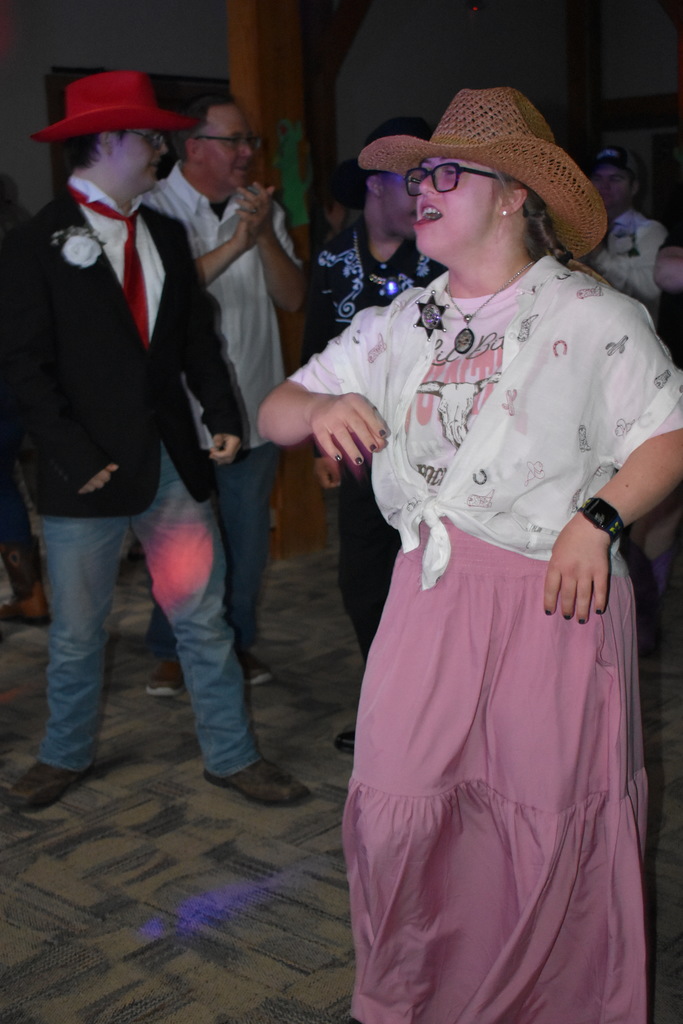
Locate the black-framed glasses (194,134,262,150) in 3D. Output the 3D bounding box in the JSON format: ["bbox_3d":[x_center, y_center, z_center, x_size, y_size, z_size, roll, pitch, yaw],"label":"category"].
[{"bbox_3d":[-0.317,-1.028,3.800,0.145,0.046,0.142,11,15,23],"label":"black-framed glasses"}]

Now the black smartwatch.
[{"bbox_3d":[0.416,0.011,2.170,0.068,0.040,0.056,39,-10,23],"label":"black smartwatch"}]

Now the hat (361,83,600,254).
[{"bbox_3d":[0.229,-0.541,2.060,0.395,0.175,0.340,15,-9,-31],"label":"hat"}]

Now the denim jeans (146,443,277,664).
[{"bbox_3d":[-0.384,0.025,4.100,0.380,0.870,0.300,-8,12,-27],"label":"denim jeans"}]

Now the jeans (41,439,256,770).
[{"bbox_3d":[-0.506,0.195,3.398,0.480,0.880,0.350,-6,12,-20],"label":"jeans"}]

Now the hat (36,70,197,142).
[{"bbox_3d":[-0.521,-0.922,3.100,0.380,0.142,0.310,1,14,19],"label":"hat"}]

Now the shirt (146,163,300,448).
[{"bbox_3d":[-0.341,-0.593,3.880,0.500,0.800,0.350,-12,17,-39],"label":"shirt"}]

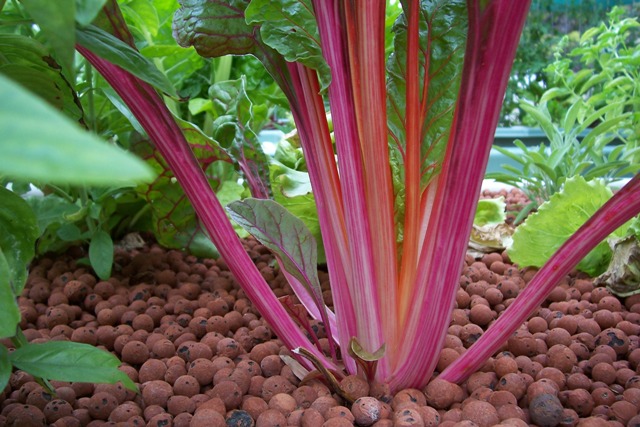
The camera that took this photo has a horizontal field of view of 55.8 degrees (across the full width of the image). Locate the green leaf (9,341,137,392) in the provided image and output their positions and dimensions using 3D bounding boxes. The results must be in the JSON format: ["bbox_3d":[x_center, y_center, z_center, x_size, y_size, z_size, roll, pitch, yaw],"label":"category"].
[{"bbox_3d":[-0.131,0.081,0.320,0.068,0.018,0.034,0,10,0],"label":"green leaf"}]

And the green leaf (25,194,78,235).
[{"bbox_3d":[-0.259,0.001,0.580,0.056,0.040,0.035,0,10,0],"label":"green leaf"}]

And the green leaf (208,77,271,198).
[{"bbox_3d":[-0.064,-0.060,0.480,0.050,0.096,0.045,0,10,0],"label":"green leaf"}]

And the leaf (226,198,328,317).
[{"bbox_3d":[-0.027,0.028,0.380,0.064,0.074,0.035,0,10,0],"label":"leaf"}]

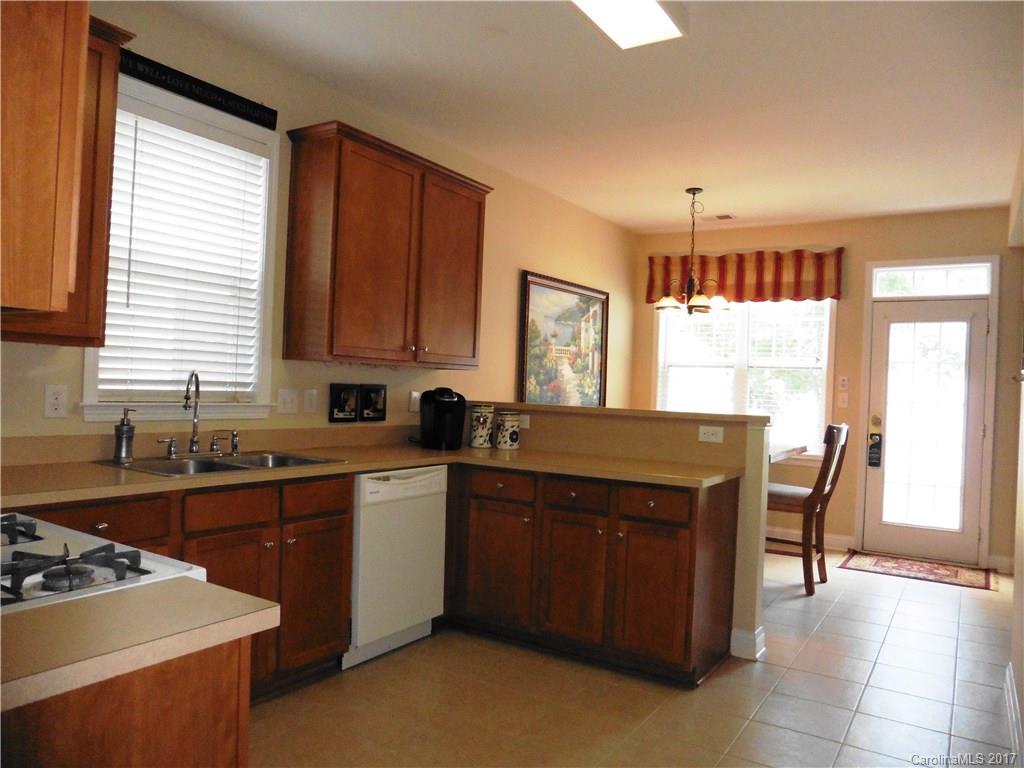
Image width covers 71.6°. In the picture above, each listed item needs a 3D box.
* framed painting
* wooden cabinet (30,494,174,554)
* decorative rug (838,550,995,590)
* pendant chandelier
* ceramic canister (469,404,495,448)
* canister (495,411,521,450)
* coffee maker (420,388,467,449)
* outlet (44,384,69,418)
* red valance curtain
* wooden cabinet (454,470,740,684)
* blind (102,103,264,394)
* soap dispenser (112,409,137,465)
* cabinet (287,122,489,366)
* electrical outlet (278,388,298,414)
[{"bbox_3d":[0.442,-0.256,5.787,0.045,1.150,1.425,2,0,33],"label":"framed painting"},{"bbox_3d":[-1.517,0.748,2.314,0.630,0.820,0.490,2,0,33],"label":"wooden cabinet"},{"bbox_3d":[3.030,1.393,5.329,0.970,0.012,0.680,2,0,33],"label":"decorative rug"},{"bbox_3d":[1.326,-0.983,5.253,0.550,0.922,0.550,2,0,33],"label":"pendant chandelier"},{"bbox_3d":[-0.166,0.240,4.037,0.135,0.235,0.135,2,0,0],"label":"ceramic canister"},{"bbox_3d":[-0.009,0.266,4.032,0.130,0.204,0.130,2,0,33],"label":"canister"},{"bbox_3d":[-0.367,0.188,3.925,0.240,0.324,0.300,2,0,-14],"label":"coffee maker"},{"bbox_3d":[-1.673,0.064,2.605,0.008,0.116,0.072,2,0,33],"label":"outlet"},{"bbox_3d":[2.036,-0.951,6.380,1.730,0.460,0.095,2,0,33],"label":"red valance curtain"},{"bbox_3d":[0.392,0.854,3.533,1.280,0.875,0.610,2,0,33],"label":"wooden cabinet"},{"bbox_3d":[-1.385,-0.514,3.058,0.055,1.150,0.740,2,0,33],"label":"blind"},{"bbox_3d":[-1.461,0.198,2.692,0.090,0.210,0.078,2,0,-5],"label":"soap dispenser"},{"bbox_3d":[-0.620,-0.645,3.867,0.345,1.098,1.240,2,0,33],"label":"cabinet"},{"bbox_3d":[-1.100,0.087,3.483,0.008,0.117,0.114,2,0,33],"label":"electrical outlet"}]

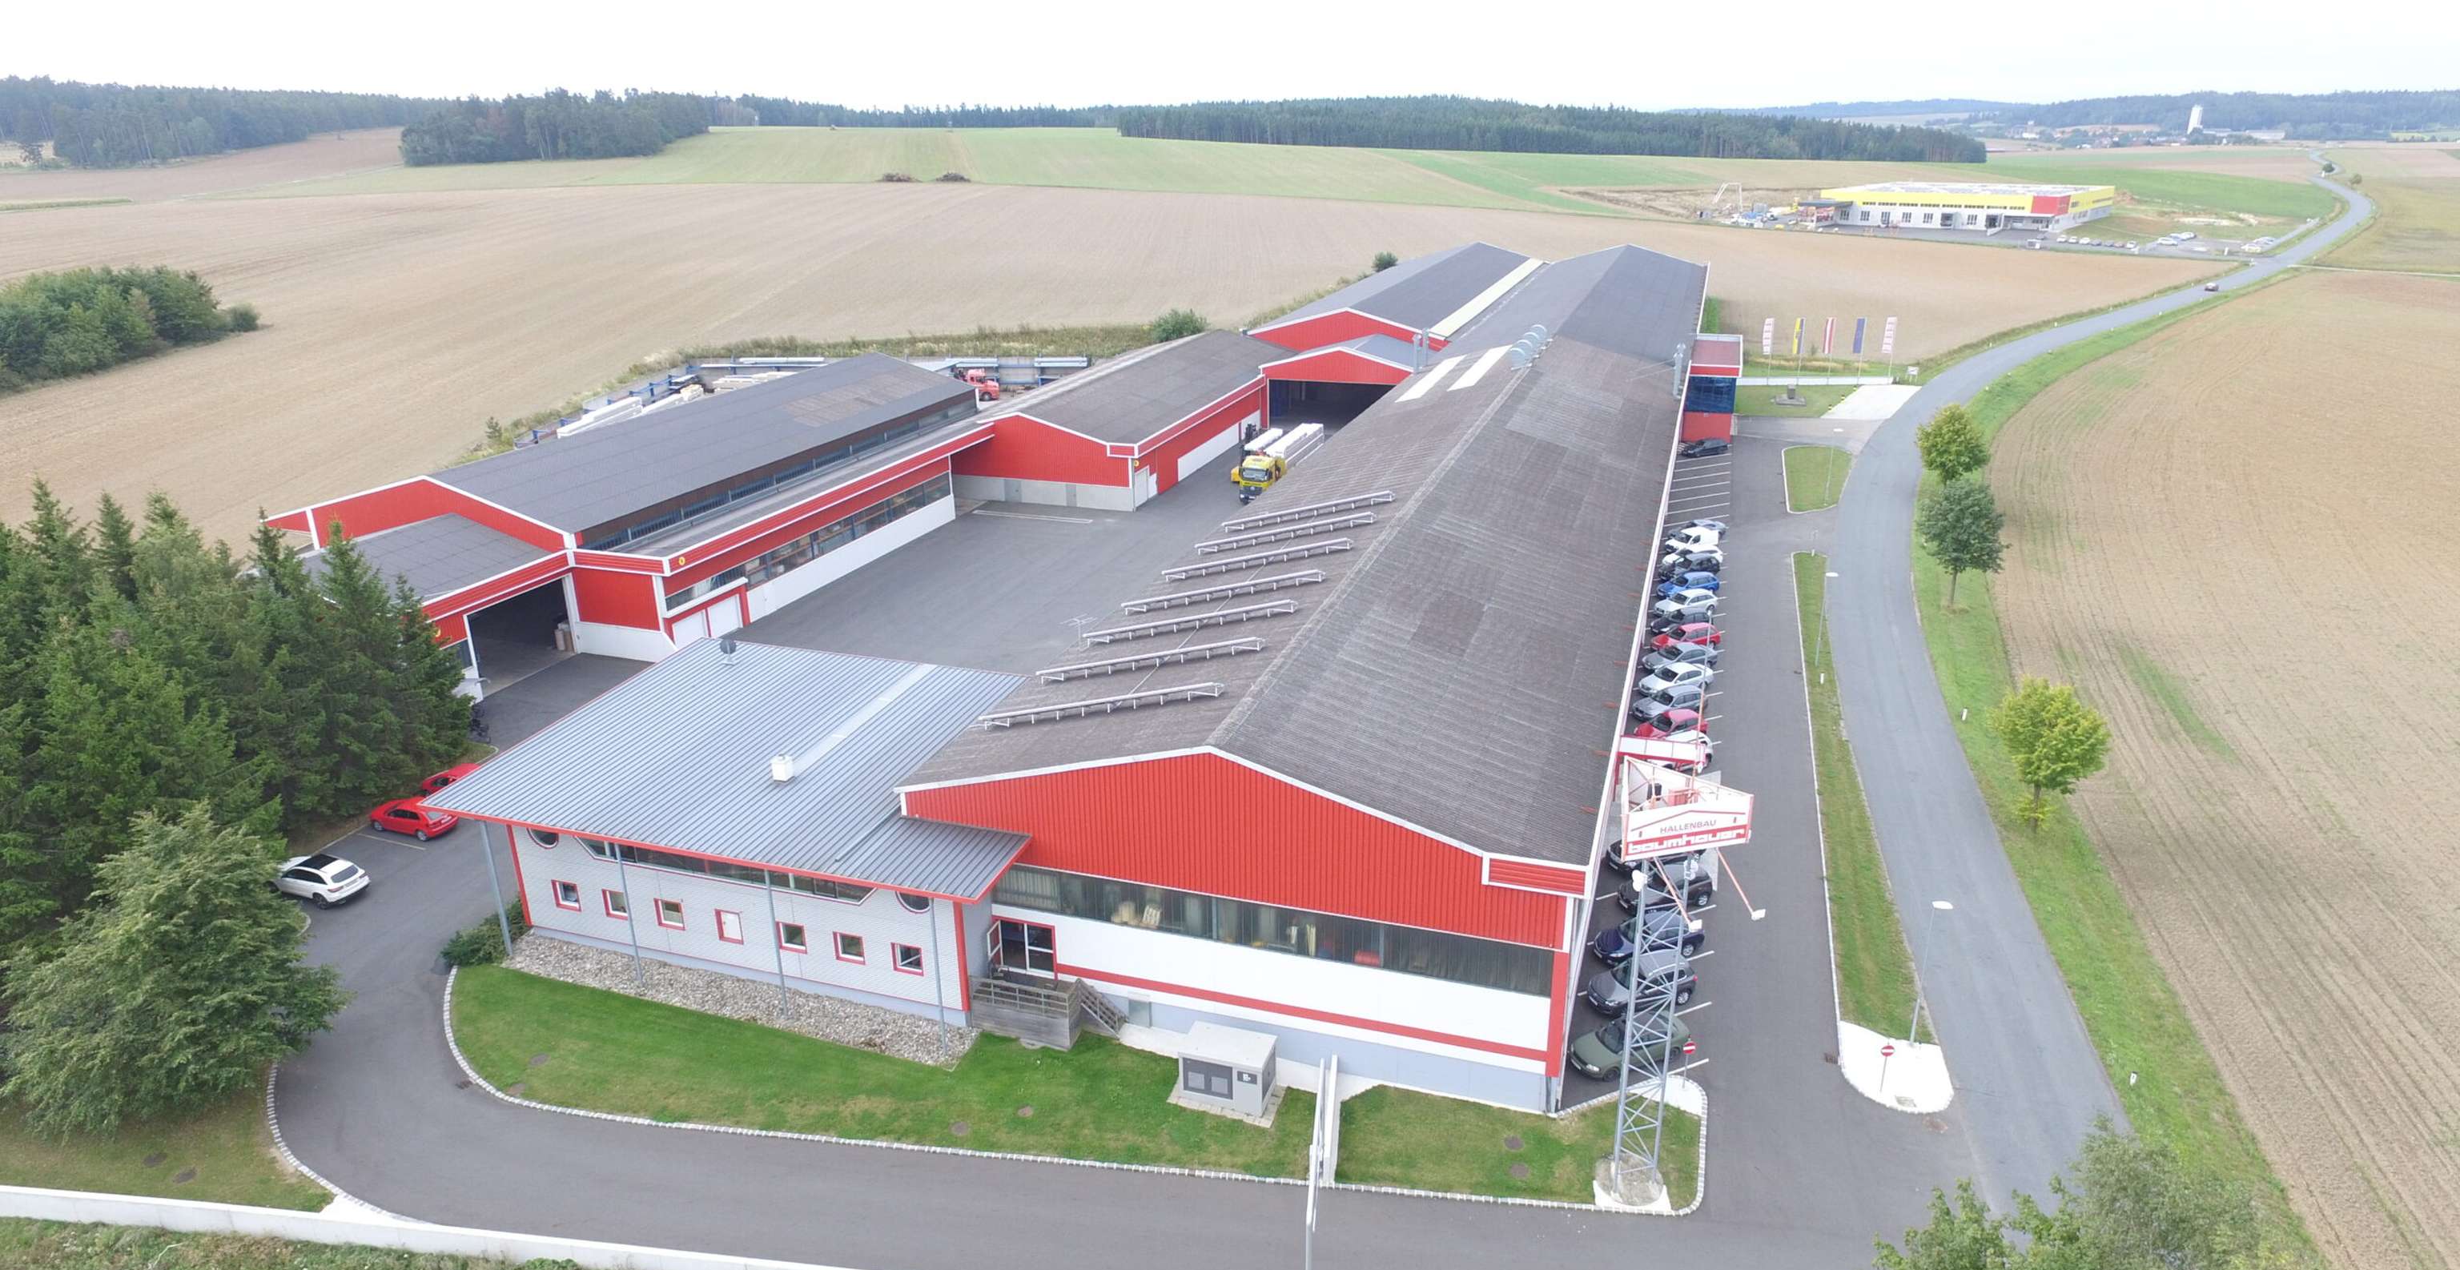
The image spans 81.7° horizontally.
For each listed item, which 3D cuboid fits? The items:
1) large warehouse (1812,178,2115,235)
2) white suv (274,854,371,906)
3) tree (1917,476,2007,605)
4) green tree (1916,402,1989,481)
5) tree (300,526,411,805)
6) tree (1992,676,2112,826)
[{"bbox_3d":[191.656,-111.665,369.461,55.386,8.168,54.520,17,26,40],"label":"large warehouse"},{"bbox_3d":[-35.778,9.395,55.669,4.580,1.520,1.840,8,22,23],"label":"white suv"},{"bbox_3d":[43.631,-5.400,84.579,5.200,7.900,5.200,-1,20,0],"label":"tree"},{"bbox_3d":[56.072,-14.365,110.225,5.400,7.000,5.400,-1,20,0],"label":"green tree"},{"bbox_3d":[-38.922,0.975,63.688,5.500,12.400,5.500,-1,20,0],"label":"tree"},{"bbox_3d":[33.610,4.866,58.178,5.000,6.800,5.000,-1,20,0],"label":"tree"}]

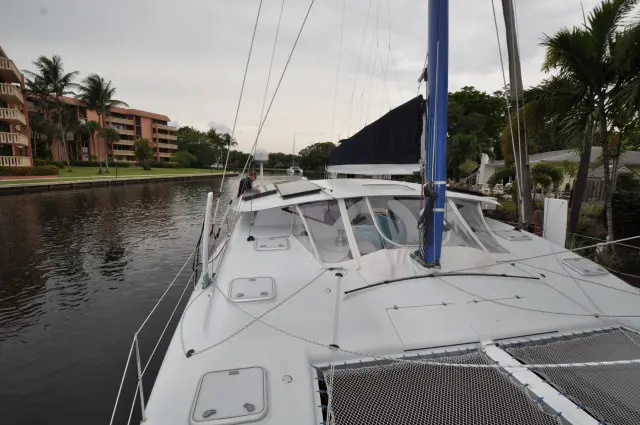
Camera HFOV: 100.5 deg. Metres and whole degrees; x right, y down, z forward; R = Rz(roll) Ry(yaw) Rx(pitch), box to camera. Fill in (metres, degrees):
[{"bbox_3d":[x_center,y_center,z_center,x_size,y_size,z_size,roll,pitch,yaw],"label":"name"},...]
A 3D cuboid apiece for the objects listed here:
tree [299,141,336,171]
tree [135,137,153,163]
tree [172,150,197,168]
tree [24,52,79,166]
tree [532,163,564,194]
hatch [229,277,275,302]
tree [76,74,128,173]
[{"bbox_3d":[-0.586,-21.723,104.016,15.000,10.900,15.000,0,10,0],"label":"tree"},{"bbox_3d":[-41.332,-14.130,62.360,3.800,7.090,3.800,-7,12,-32],"label":"tree"},{"bbox_3d":[-39.161,-15.416,77.536,6.800,5.140,6.800,-5,12,-26],"label":"tree"},{"bbox_3d":[-48.588,-17.655,48.190,7.400,20.060,7.400,-10,14,-43],"label":"tree"},{"bbox_3d":[16.053,-2.351,18.791,1.800,2.310,1.800,8,14,40],"label":"tree"},{"bbox_3d":[-0.824,0.931,3.250,0.510,0.060,0.450,-2,18,-11],"label":"hatch"},{"bbox_3d":[-39.572,-15.860,48.450,7.400,17.170,7.400,-8,13,-37],"label":"tree"}]

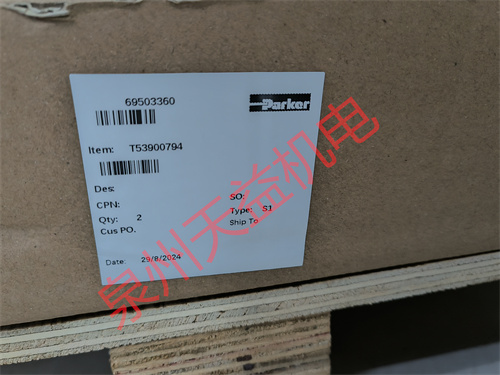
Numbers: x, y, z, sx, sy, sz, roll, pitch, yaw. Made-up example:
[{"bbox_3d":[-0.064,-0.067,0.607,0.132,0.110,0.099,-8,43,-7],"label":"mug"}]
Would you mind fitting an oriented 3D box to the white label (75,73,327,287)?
[{"bbox_3d":[-0.020,-0.001,0.178,0.102,0.100,0.001,-3,25,-10],"label":"white label"}]

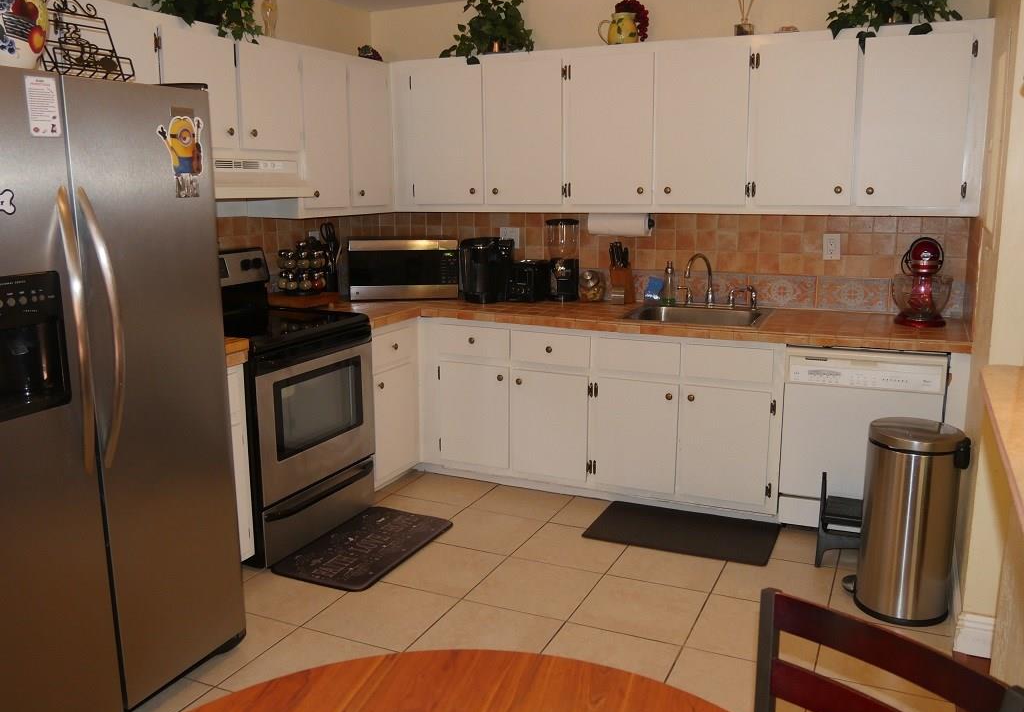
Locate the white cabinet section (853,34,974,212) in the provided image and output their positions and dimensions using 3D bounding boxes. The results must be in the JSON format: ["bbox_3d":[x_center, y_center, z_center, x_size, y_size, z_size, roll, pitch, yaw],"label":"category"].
[{"bbox_3d":[1.712,-0.995,3.549,0.405,0.705,0.310,5,12,24],"label":"white cabinet section"}]

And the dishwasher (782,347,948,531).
[{"bbox_3d":[1.554,0.323,3.685,0.607,0.830,0.605,5,12,25],"label":"dishwasher"}]

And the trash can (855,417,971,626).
[{"bbox_3d":[1.386,0.571,2.898,0.350,0.650,0.310,9,14,40],"label":"trash can"}]

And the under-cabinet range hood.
[{"bbox_3d":[-1.230,-0.766,3.502,0.435,0.200,0.760,5,12,25],"label":"under-cabinet range hood"}]

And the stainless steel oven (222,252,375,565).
[{"bbox_3d":[-1.098,0.166,3.627,0.680,1.200,0.765,5,12,25],"label":"stainless steel oven"}]

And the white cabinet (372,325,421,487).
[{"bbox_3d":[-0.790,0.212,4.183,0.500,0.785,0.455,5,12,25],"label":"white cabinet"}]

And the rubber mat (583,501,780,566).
[{"bbox_3d":[0.744,0.764,3.602,0.757,0.012,0.457,5,12,25],"label":"rubber mat"}]

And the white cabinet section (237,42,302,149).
[{"bbox_3d":[-1.165,-1.102,3.575,0.310,0.435,0.395,5,12,24],"label":"white cabinet section"}]

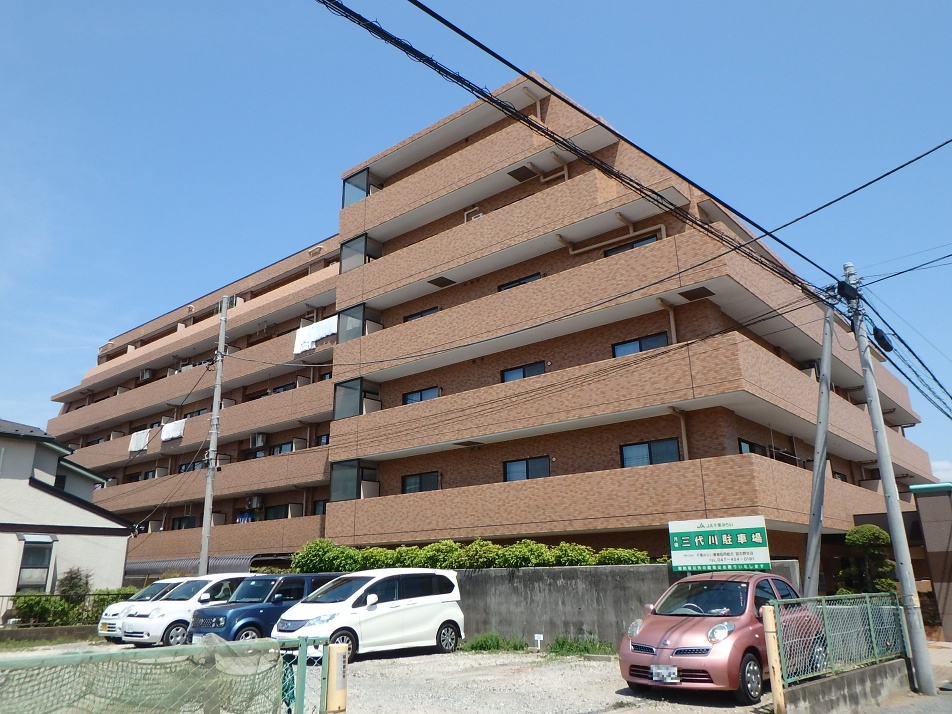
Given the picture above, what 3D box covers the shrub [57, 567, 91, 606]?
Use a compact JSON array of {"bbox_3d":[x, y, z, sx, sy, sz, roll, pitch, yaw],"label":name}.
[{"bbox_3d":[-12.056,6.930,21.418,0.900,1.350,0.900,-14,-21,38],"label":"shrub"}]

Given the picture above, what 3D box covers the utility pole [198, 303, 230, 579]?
[{"bbox_3d":[-9.157,3.266,24.966,0.310,11.600,0.310,-14,-21,38],"label":"utility pole"}]

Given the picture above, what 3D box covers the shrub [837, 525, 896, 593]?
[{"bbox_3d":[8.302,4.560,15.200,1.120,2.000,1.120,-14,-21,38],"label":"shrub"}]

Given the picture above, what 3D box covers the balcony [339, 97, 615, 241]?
[{"bbox_3d":[-0.712,-6.150,25.344,11.200,1.600,1.200,-14,-21,38],"label":"balcony"}]

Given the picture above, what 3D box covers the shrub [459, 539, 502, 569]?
[{"bbox_3d":[0.110,4.843,16.993,1.050,0.980,0.920,-15,-22,38],"label":"shrub"}]

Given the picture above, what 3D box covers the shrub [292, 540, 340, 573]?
[{"bbox_3d":[-4.695,5.921,20.881,1.400,1.150,1.150,-15,-22,38],"label":"shrub"}]

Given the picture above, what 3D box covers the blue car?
[{"bbox_3d":[-4.451,5.770,16.225,1.670,1.640,3.730,-17,-23,42],"label":"blue car"}]

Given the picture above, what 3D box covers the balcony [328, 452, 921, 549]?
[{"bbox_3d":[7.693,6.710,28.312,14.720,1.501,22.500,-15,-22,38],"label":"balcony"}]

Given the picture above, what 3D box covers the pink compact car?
[{"bbox_3d":[3.565,3.877,10.248,1.665,1.525,3.720,-16,-22,40],"label":"pink compact car"}]

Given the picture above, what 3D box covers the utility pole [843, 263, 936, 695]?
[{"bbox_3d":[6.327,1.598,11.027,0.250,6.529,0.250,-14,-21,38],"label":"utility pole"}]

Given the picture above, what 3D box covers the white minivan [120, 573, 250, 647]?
[{"bbox_3d":[-6.764,6.401,18.177,1.695,1.670,4.100,-14,-22,37],"label":"white minivan"}]

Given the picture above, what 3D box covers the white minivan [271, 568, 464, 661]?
[{"bbox_3d":[-2.195,5.349,15.015,1.695,1.715,4.215,-16,-23,41],"label":"white minivan"}]

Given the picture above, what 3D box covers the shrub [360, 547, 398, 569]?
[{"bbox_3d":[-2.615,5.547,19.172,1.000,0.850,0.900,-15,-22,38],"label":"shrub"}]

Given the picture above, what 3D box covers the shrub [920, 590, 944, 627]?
[{"bbox_3d":[10.537,5.849,16.631,0.700,0.800,0.700,-14,-21,38],"label":"shrub"}]

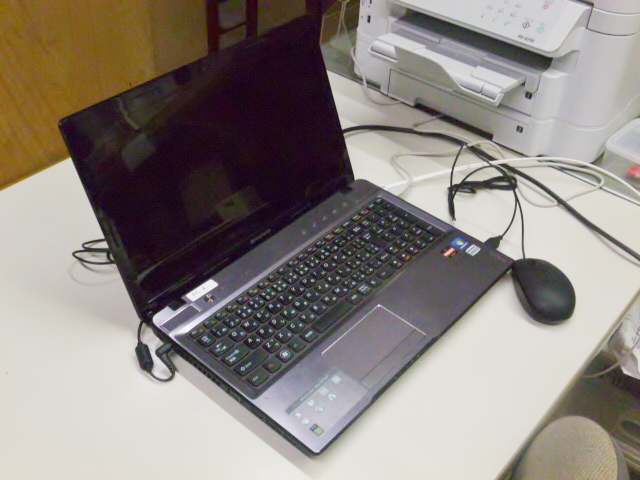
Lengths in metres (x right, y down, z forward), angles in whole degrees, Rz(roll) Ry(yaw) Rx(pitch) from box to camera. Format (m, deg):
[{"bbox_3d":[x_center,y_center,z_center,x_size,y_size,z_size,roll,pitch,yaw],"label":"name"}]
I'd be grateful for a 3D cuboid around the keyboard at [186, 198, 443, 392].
[{"bbox_3d":[0.008,0.048,0.863,0.110,0.010,0.347,32,48,27],"label":"keyboard"}]

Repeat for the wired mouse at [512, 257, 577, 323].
[{"bbox_3d":[0.274,0.054,0.880,0.062,0.036,0.102,-5,41,-9],"label":"wired mouse"}]

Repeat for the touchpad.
[{"bbox_3d":[0.061,0.116,0.794,0.068,0.005,0.101,32,48,27],"label":"touchpad"}]

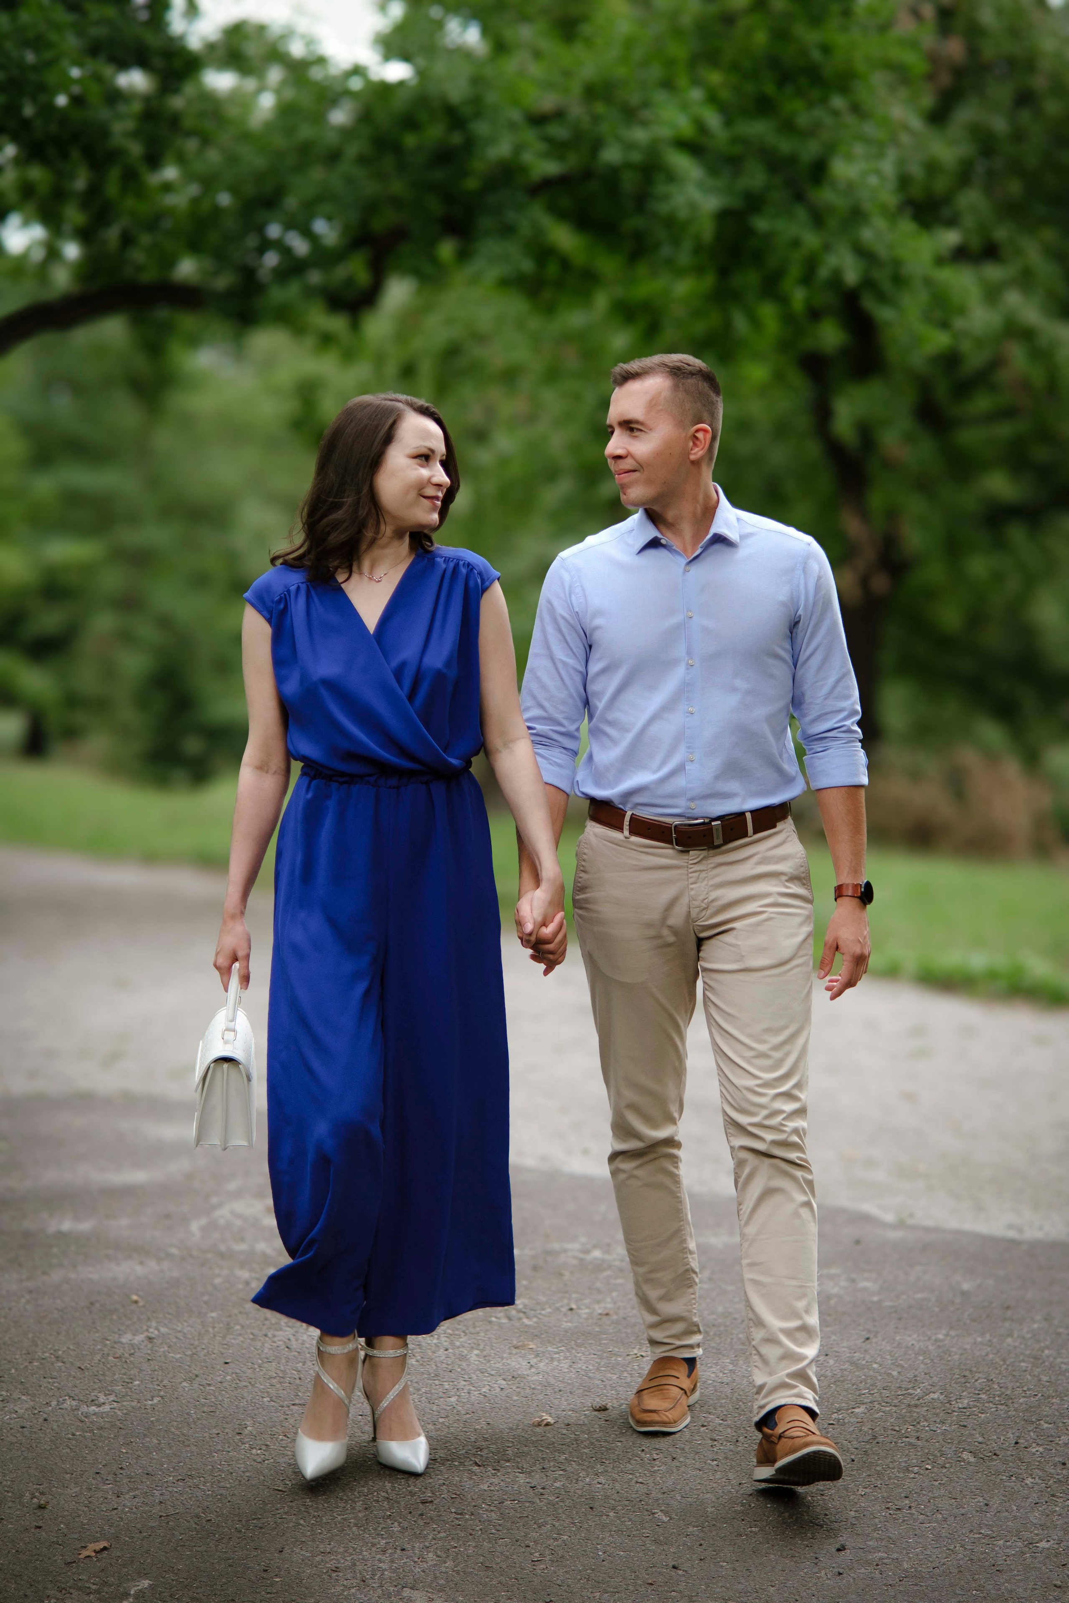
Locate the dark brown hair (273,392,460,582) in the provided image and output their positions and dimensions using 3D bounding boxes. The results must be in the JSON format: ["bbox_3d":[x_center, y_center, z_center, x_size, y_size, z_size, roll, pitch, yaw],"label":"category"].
[{"bbox_3d":[-0.270,-0.503,3.562,0.270,0.305,0.235,2,3,42],"label":"dark brown hair"}]

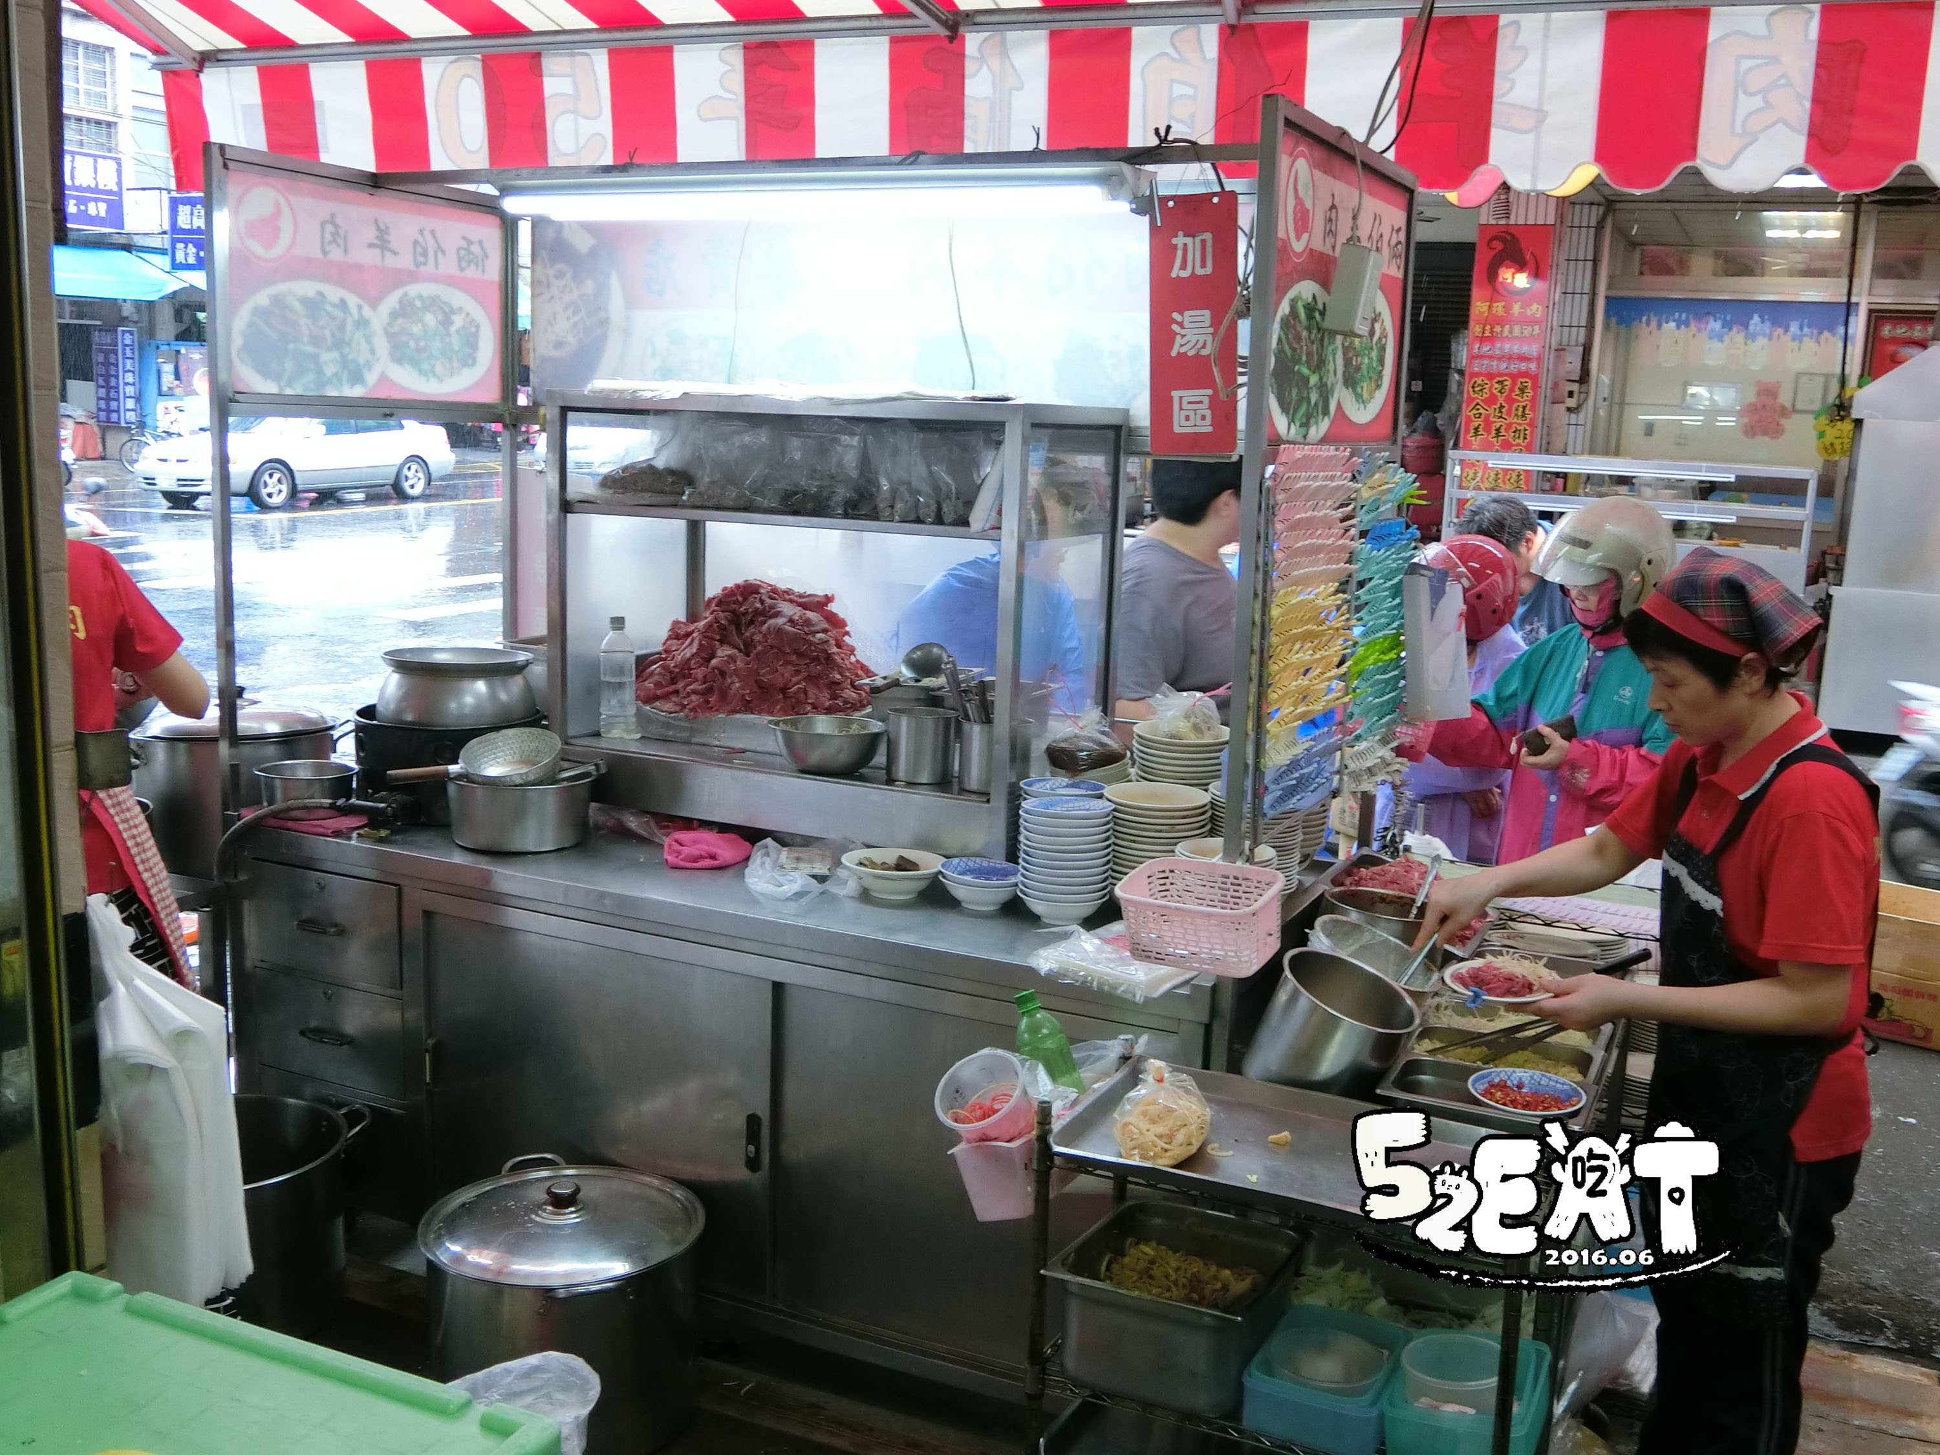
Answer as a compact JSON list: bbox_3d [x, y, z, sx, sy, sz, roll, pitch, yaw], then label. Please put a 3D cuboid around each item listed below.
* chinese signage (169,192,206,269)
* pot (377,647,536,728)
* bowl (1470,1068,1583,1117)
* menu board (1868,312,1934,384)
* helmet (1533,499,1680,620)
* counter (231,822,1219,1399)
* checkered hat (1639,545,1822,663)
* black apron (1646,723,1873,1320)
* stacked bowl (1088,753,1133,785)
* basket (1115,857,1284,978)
[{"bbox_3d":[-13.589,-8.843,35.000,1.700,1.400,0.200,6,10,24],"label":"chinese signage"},{"bbox_3d":[-1.082,-0.062,4.125,0.335,0.185,0.335,2,9,0],"label":"pot"},{"bbox_3d":[0.684,0.470,2.415,0.141,0.050,0.141,2,12,0],"label":"bowl"},{"bbox_3d":[5.418,-2.109,11.300,0.520,0.620,0.040,6,10,25],"label":"menu board"},{"bbox_3d":[1.269,-0.342,3.920,0.300,0.250,0.245,-18,20,-37],"label":"helmet"},{"bbox_3d":[-0.354,0.609,3.963,2.060,0.750,1.000,6,10,25],"label":"counter"},{"bbox_3d":[0.913,-0.147,2.360,0.220,0.145,0.180,0,10,-12],"label":"checkered hat"},{"bbox_3d":[1.015,0.387,2.520,0.250,0.730,0.330,1,9,-5],"label":"black apron"},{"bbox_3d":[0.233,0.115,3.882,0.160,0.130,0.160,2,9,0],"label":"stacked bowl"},{"bbox_3d":[0.297,0.247,2.536,0.208,0.105,0.190,6,10,25],"label":"basket"}]

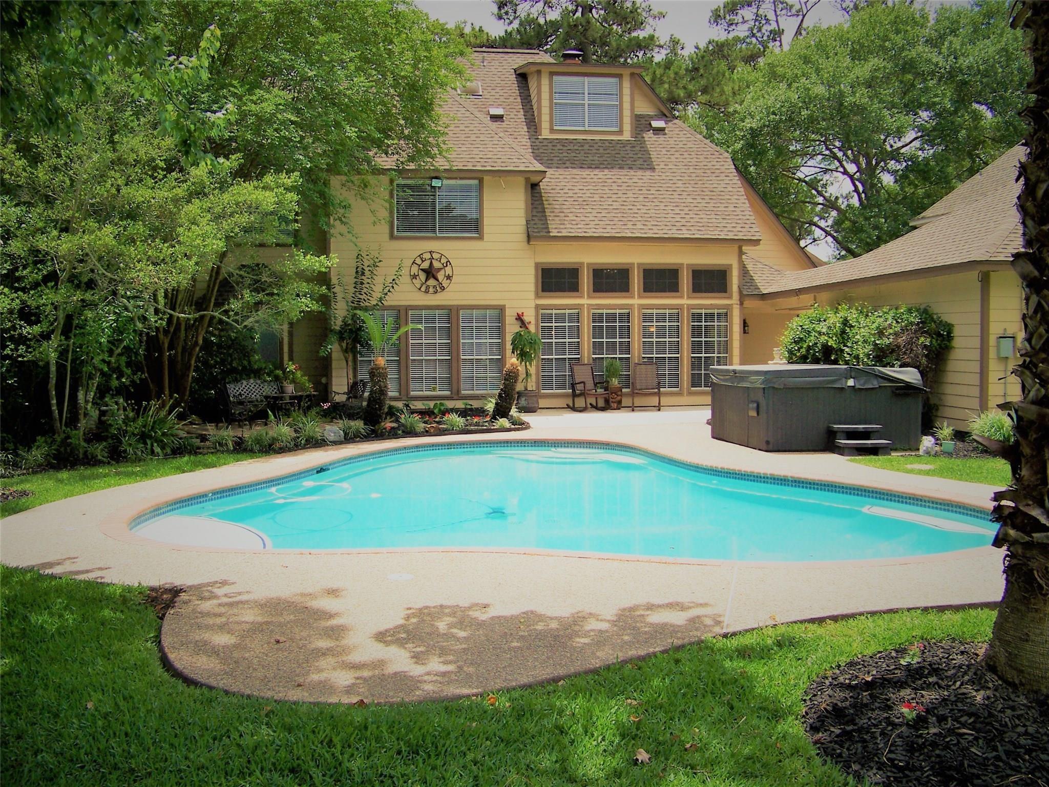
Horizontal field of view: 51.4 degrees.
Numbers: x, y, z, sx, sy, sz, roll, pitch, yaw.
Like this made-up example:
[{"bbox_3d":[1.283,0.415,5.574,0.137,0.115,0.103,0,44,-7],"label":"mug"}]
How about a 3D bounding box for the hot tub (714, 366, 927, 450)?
[{"bbox_3d":[3.990,0.170,15.216,2.140,1.050,2.180,-1,3,-8],"label":"hot tub"}]

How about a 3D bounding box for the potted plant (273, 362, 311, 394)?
[{"bbox_3d":[-4.188,-0.274,19.700,0.680,0.590,0.600,-1,3,-7],"label":"potted plant"}]

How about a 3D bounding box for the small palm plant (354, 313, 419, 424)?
[{"bbox_3d":[-2.316,-0.414,18.350,1.000,1.950,0.900,-1,3,-7],"label":"small palm plant"}]

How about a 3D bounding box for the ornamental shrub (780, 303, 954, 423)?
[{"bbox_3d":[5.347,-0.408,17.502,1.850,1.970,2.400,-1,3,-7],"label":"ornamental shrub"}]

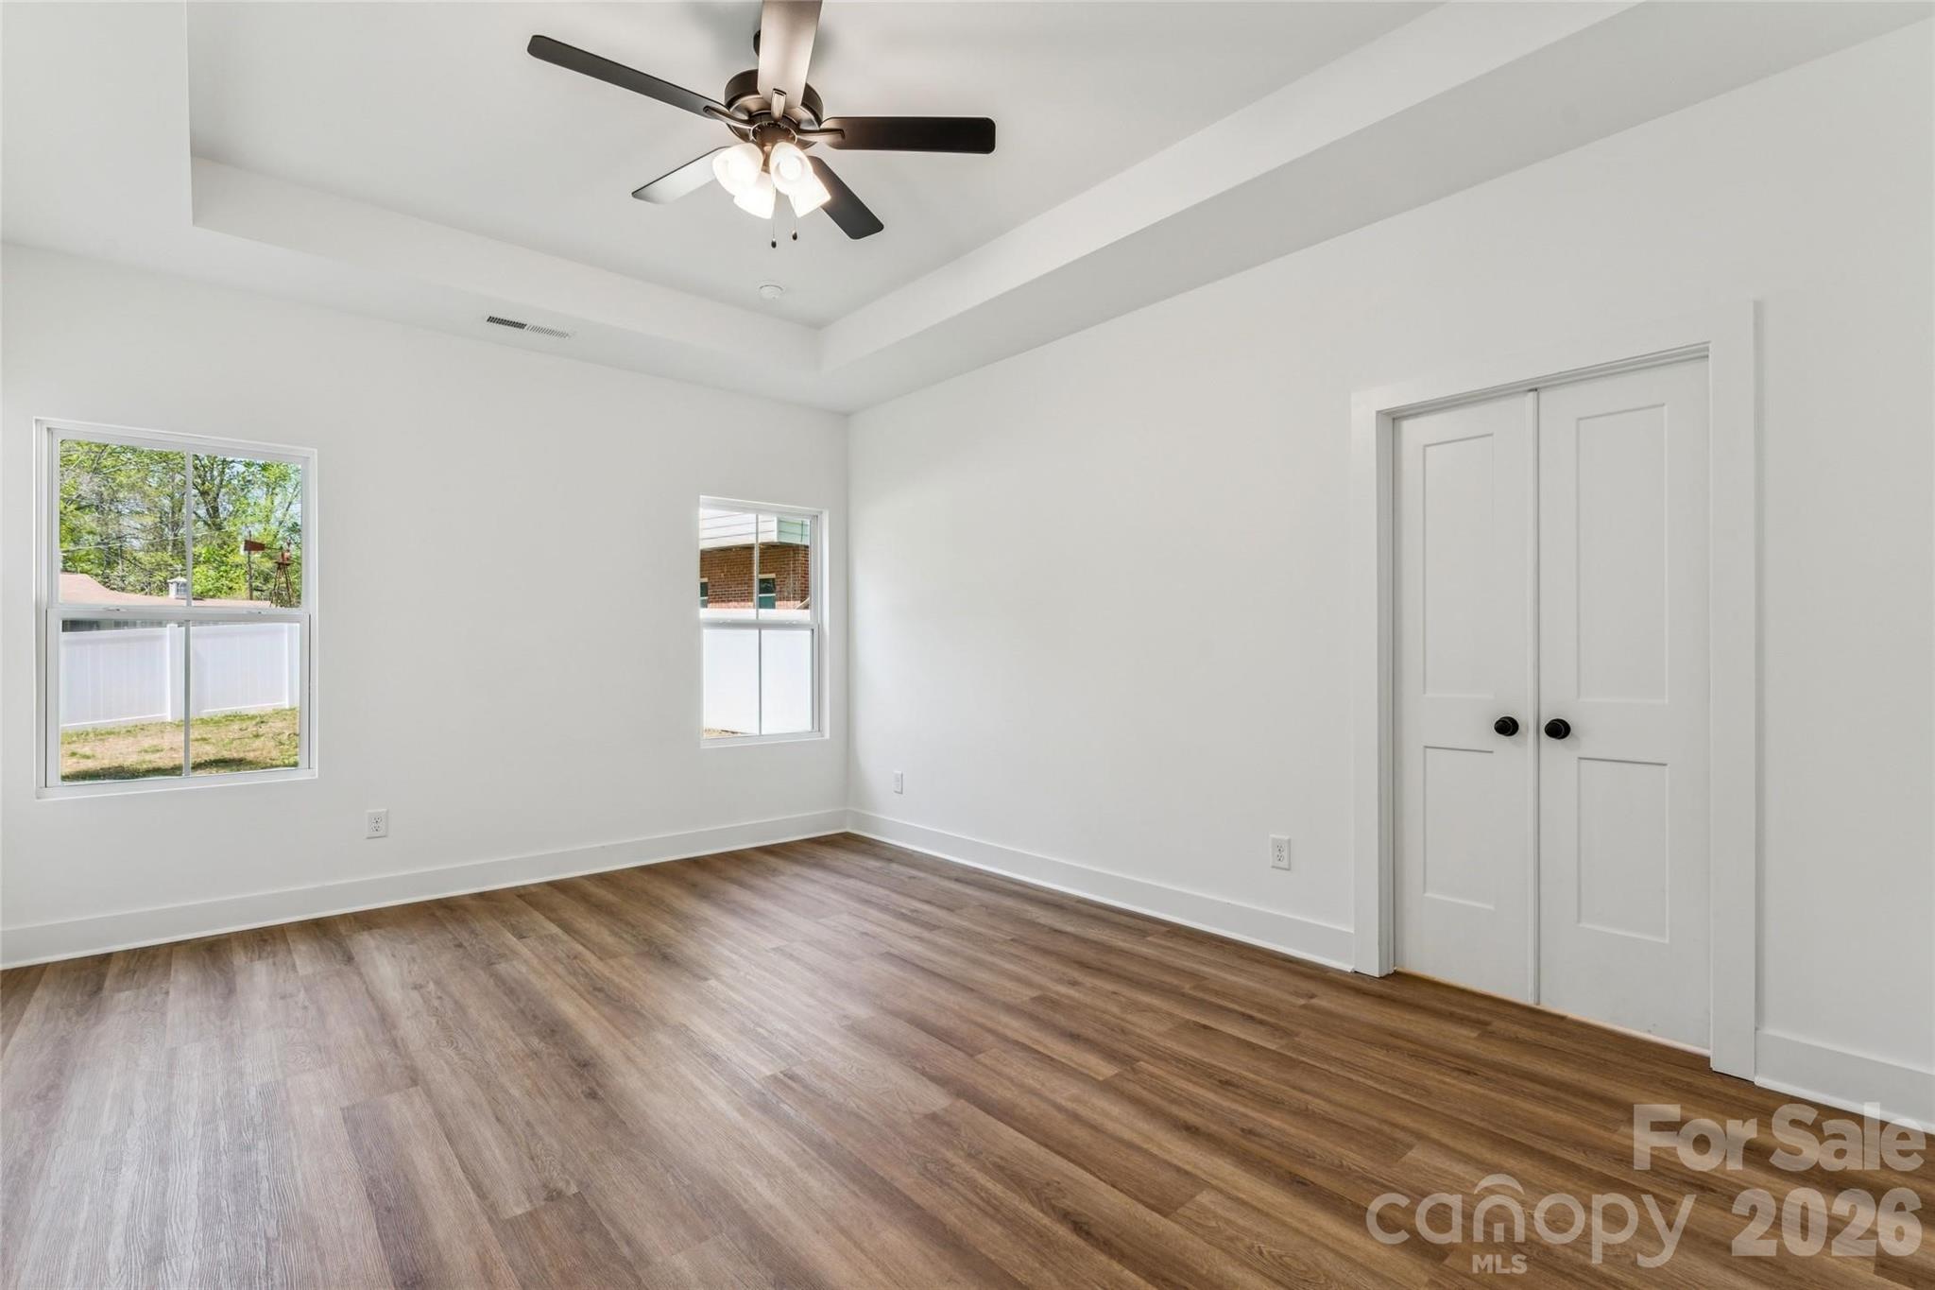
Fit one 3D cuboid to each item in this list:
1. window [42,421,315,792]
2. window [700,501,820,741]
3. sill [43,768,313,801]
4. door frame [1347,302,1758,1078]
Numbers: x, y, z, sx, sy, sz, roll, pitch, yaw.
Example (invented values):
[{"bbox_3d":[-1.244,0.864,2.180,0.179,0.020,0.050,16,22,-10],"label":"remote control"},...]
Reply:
[{"bbox_3d":[-3.299,-0.148,3.642,0.860,1.430,0.090,0,0,-39],"label":"window"},{"bbox_3d":[-1.259,-0.143,5.311,0.850,1.430,0.090,0,0,-39],"label":"window"},{"bbox_3d":[-3.281,0.581,3.622,0.875,0.040,0.100,0,0,-39],"label":"sill"},{"bbox_3d":[1.850,0.133,2.826,0.140,2.145,1.100,0,0,-42],"label":"door frame"}]

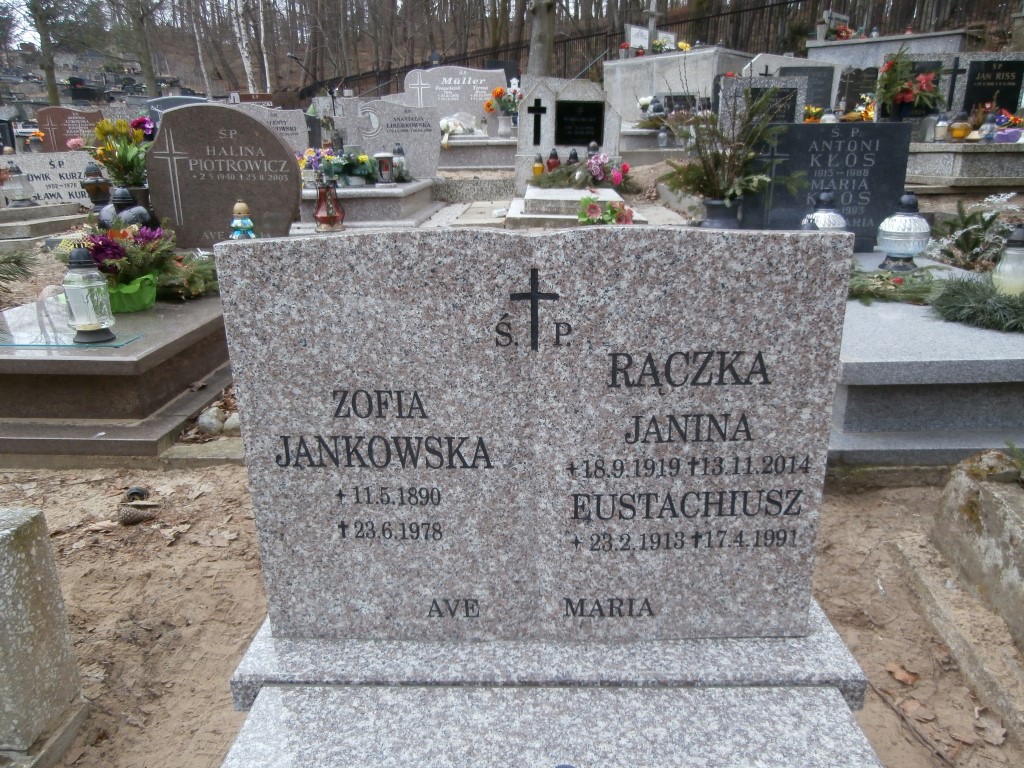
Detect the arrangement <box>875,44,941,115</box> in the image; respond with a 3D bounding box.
[{"bbox_3d":[3.267,-2.484,5.850,0.490,0.620,0.380,1,18,6],"label":"arrangement"}]

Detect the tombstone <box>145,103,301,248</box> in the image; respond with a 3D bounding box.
[{"bbox_3d":[-1.241,-0.906,3.118,0.645,0.605,0.080,0,15,3],"label":"tombstone"}]

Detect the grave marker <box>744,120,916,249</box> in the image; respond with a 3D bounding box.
[{"bbox_3d":[1.383,-0.872,3.163,0.690,0.550,0.090,0,16,1],"label":"grave marker"}]

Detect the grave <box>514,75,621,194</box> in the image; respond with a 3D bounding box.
[{"bbox_3d":[0.457,-2.047,5.850,0.850,0.960,0.220,-1,18,2],"label":"grave"}]

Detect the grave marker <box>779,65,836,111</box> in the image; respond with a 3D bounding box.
[{"bbox_3d":[2.573,-2.581,6.229,0.460,0.380,0.060,0,17,2],"label":"grave marker"}]

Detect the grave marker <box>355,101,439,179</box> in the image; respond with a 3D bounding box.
[{"bbox_3d":[-0.927,-1.972,5.750,0.690,0.640,0.110,0,18,4],"label":"grave marker"}]

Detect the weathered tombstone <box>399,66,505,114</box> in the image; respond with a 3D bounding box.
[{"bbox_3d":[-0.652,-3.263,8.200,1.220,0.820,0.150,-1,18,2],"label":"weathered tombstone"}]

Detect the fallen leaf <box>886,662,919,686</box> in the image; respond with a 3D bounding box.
[{"bbox_3d":[0.626,0.460,1.142,0.036,0.017,0.053,-17,23,-39],"label":"fallen leaf"}]

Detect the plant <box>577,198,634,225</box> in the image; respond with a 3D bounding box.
[{"bbox_3d":[0.552,-1.011,4.150,0.320,0.180,0.220,-1,18,2],"label":"plant"}]

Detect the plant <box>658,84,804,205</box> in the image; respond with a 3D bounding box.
[{"bbox_3d":[0.883,-1.010,3.019,0.540,0.450,0.420,0,18,1],"label":"plant"}]

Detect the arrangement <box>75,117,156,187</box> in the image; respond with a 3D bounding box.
[{"bbox_3d":[-2.122,-1.239,3.800,0.380,0.390,0.310,-1,18,0],"label":"arrangement"}]

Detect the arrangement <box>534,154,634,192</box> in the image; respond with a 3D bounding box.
[{"bbox_3d":[0.459,-1.376,4.602,0.660,0.240,0.320,0,18,2],"label":"arrangement"}]

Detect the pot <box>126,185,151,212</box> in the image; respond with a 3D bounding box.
[{"bbox_3d":[-1.605,-0.722,3.028,0.165,0.240,0.165,0,18,3],"label":"pot"}]

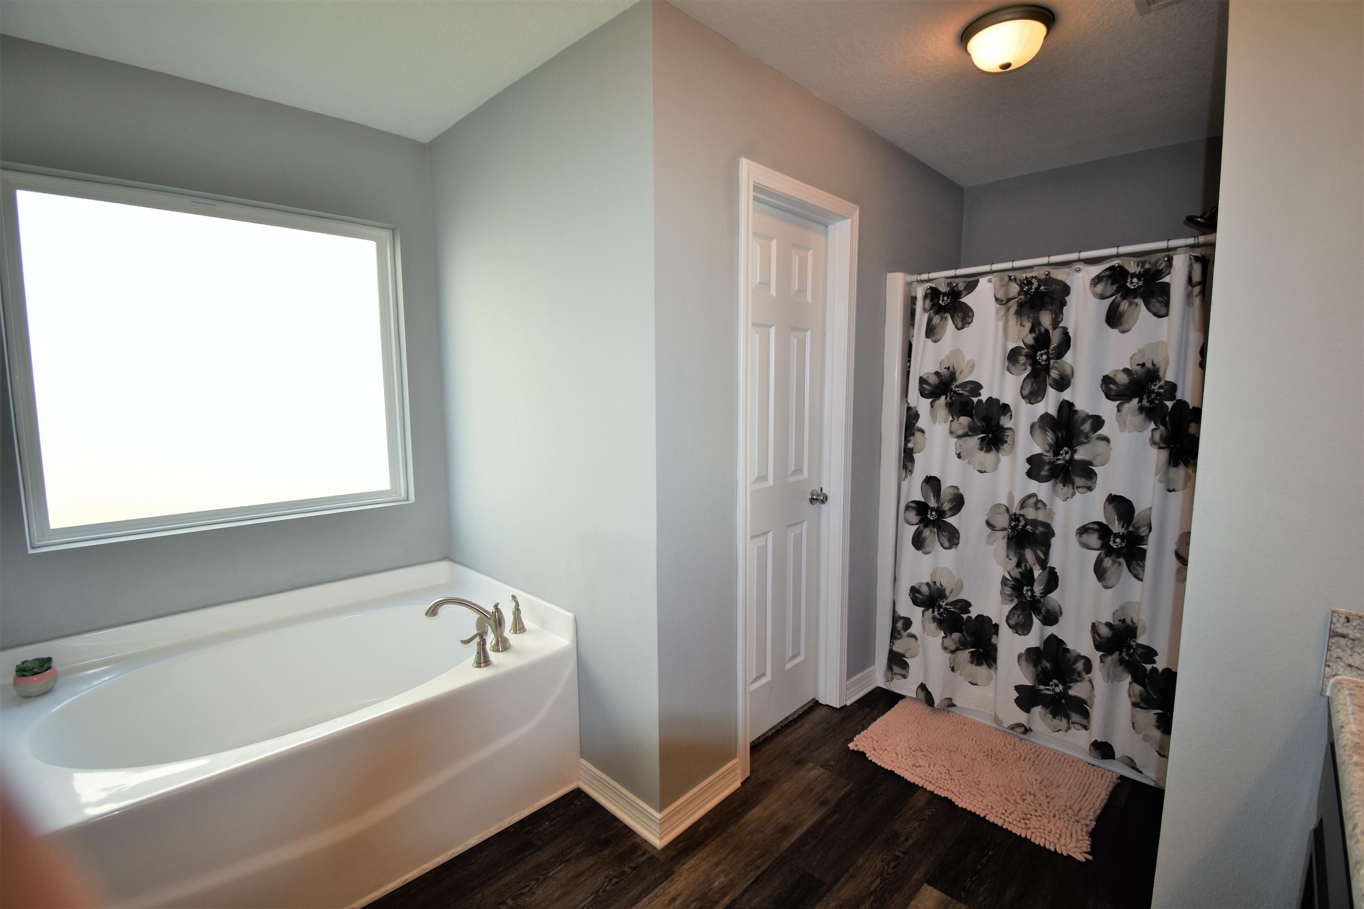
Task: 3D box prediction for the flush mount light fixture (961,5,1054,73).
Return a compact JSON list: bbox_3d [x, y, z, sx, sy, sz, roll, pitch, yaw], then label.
[{"bbox_3d":[0.969,-1.209,1.703,0.245,0.106,0.245,-7,9,-44],"label":"flush mount light fixture"}]

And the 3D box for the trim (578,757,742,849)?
[{"bbox_3d":[-0.079,1.132,2.030,0.393,0.120,0.423,-7,9,-44],"label":"trim"}]

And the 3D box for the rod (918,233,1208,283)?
[{"bbox_3d":[1.360,-0.729,2.138,0.028,0.028,1.020,-7,9,-44],"label":"rod"}]

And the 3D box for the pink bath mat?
[{"bbox_3d":[1.109,1.155,2.144,0.493,0.030,0.796,-7,9,-44],"label":"pink bath mat"}]

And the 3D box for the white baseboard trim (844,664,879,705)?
[{"bbox_3d":[0.835,1.059,2.625,0.250,0.120,0.016,-7,9,-44],"label":"white baseboard trim"}]

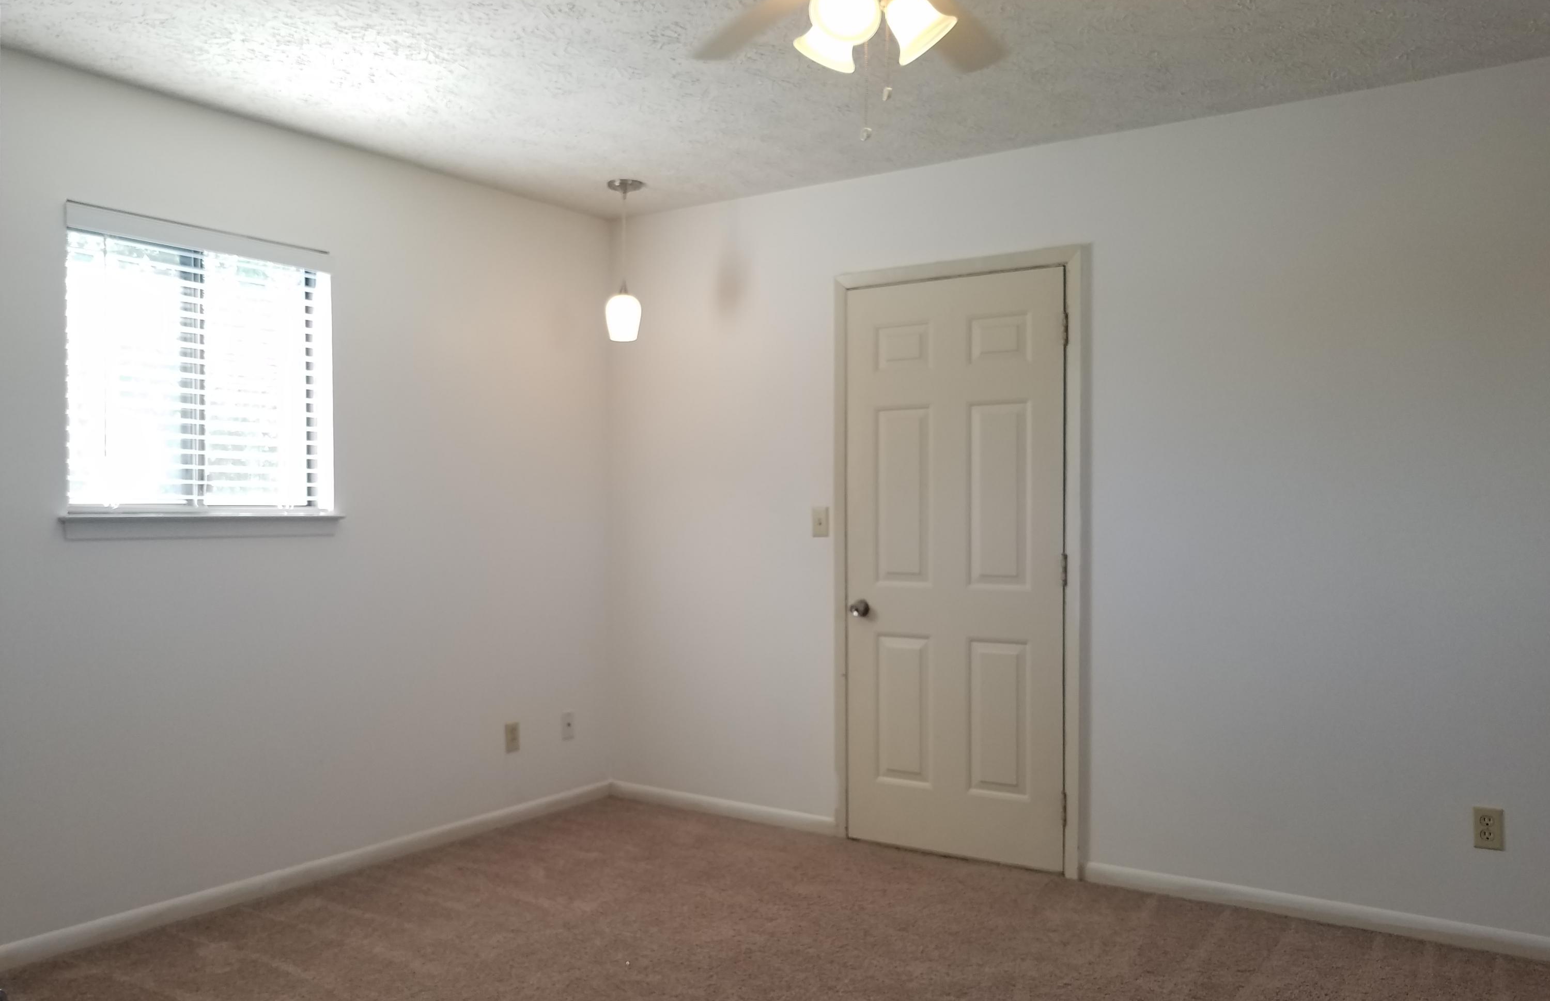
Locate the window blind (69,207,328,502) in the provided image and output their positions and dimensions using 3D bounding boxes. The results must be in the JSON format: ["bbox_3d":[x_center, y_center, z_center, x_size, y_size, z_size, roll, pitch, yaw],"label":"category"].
[{"bbox_3d":[-1.726,-0.392,3.566,0.060,0.860,0.825,-1,-1,34],"label":"window blind"}]

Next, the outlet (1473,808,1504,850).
[{"bbox_3d":[1.961,0.902,3.195,0.071,0.115,0.010,-1,-1,34],"label":"outlet"}]

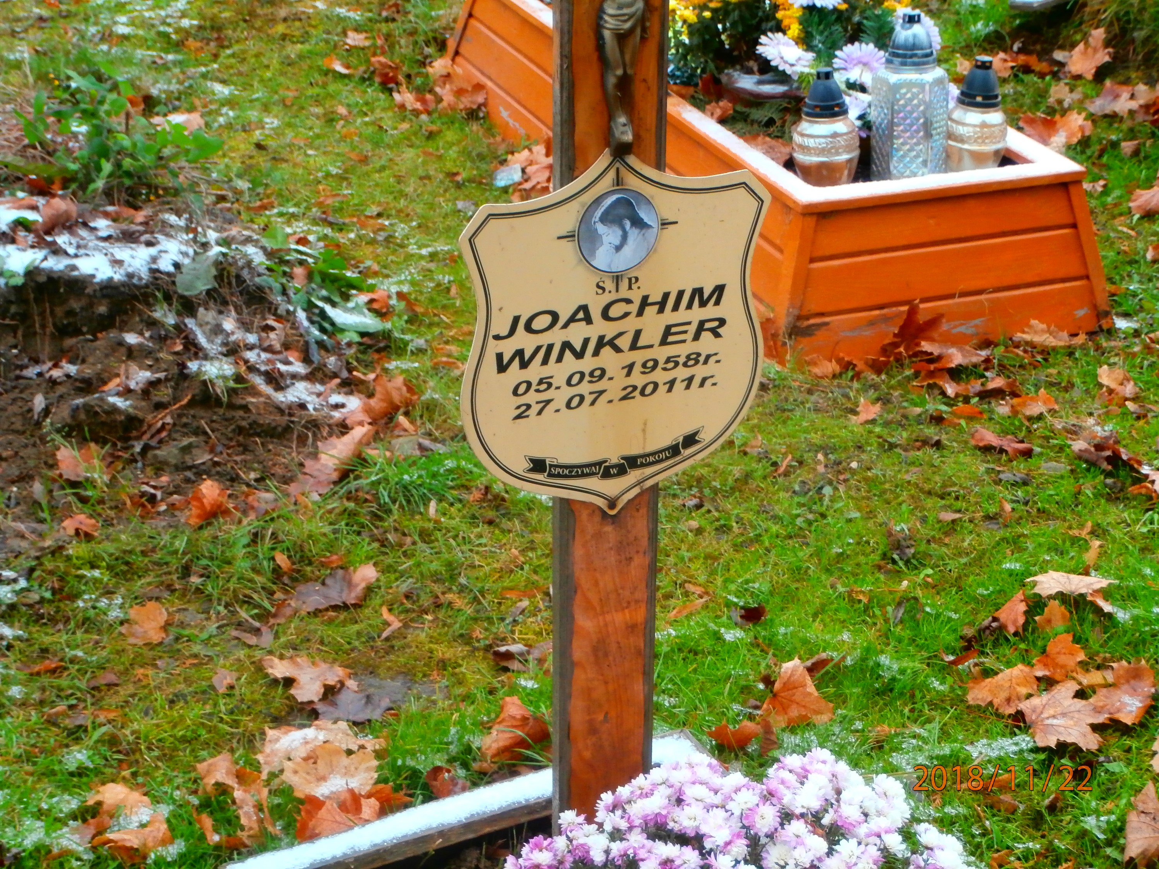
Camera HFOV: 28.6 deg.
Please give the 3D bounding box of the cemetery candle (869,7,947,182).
[{"bbox_3d":[0.542,-0.551,3.720,0.125,0.275,0.114,4,25,8],"label":"cemetery candle"}]

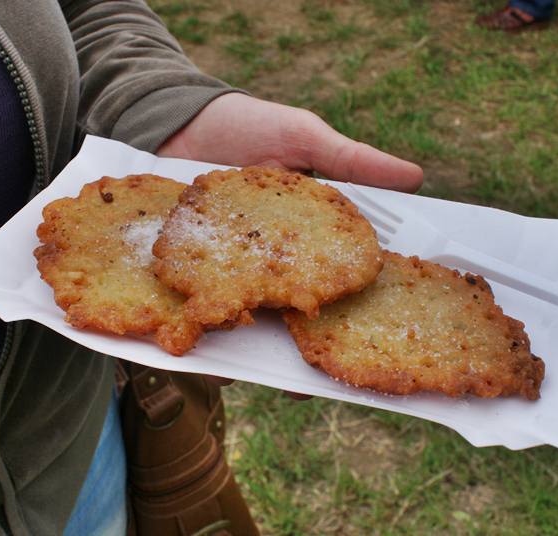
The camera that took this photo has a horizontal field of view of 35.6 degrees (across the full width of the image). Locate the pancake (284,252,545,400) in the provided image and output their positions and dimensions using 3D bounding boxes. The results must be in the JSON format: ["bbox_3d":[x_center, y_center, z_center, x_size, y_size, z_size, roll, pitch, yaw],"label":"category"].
[{"bbox_3d":[0.057,0.023,0.370,0.108,0.018,0.090,14,43,13],"label":"pancake"}]

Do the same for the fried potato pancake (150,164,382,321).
[{"bbox_3d":[-0.006,-0.013,0.395,0.100,0.020,0.108,-1,40,0],"label":"fried potato pancake"}]

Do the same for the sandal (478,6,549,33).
[{"bbox_3d":[0.895,-0.945,3.300,0.280,0.090,0.100,-3,40,-2],"label":"sandal"}]

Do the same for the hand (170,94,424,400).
[{"bbox_3d":[0.004,-0.021,0.434,0.125,0.070,0.180,-6,40,-5],"label":"hand"}]

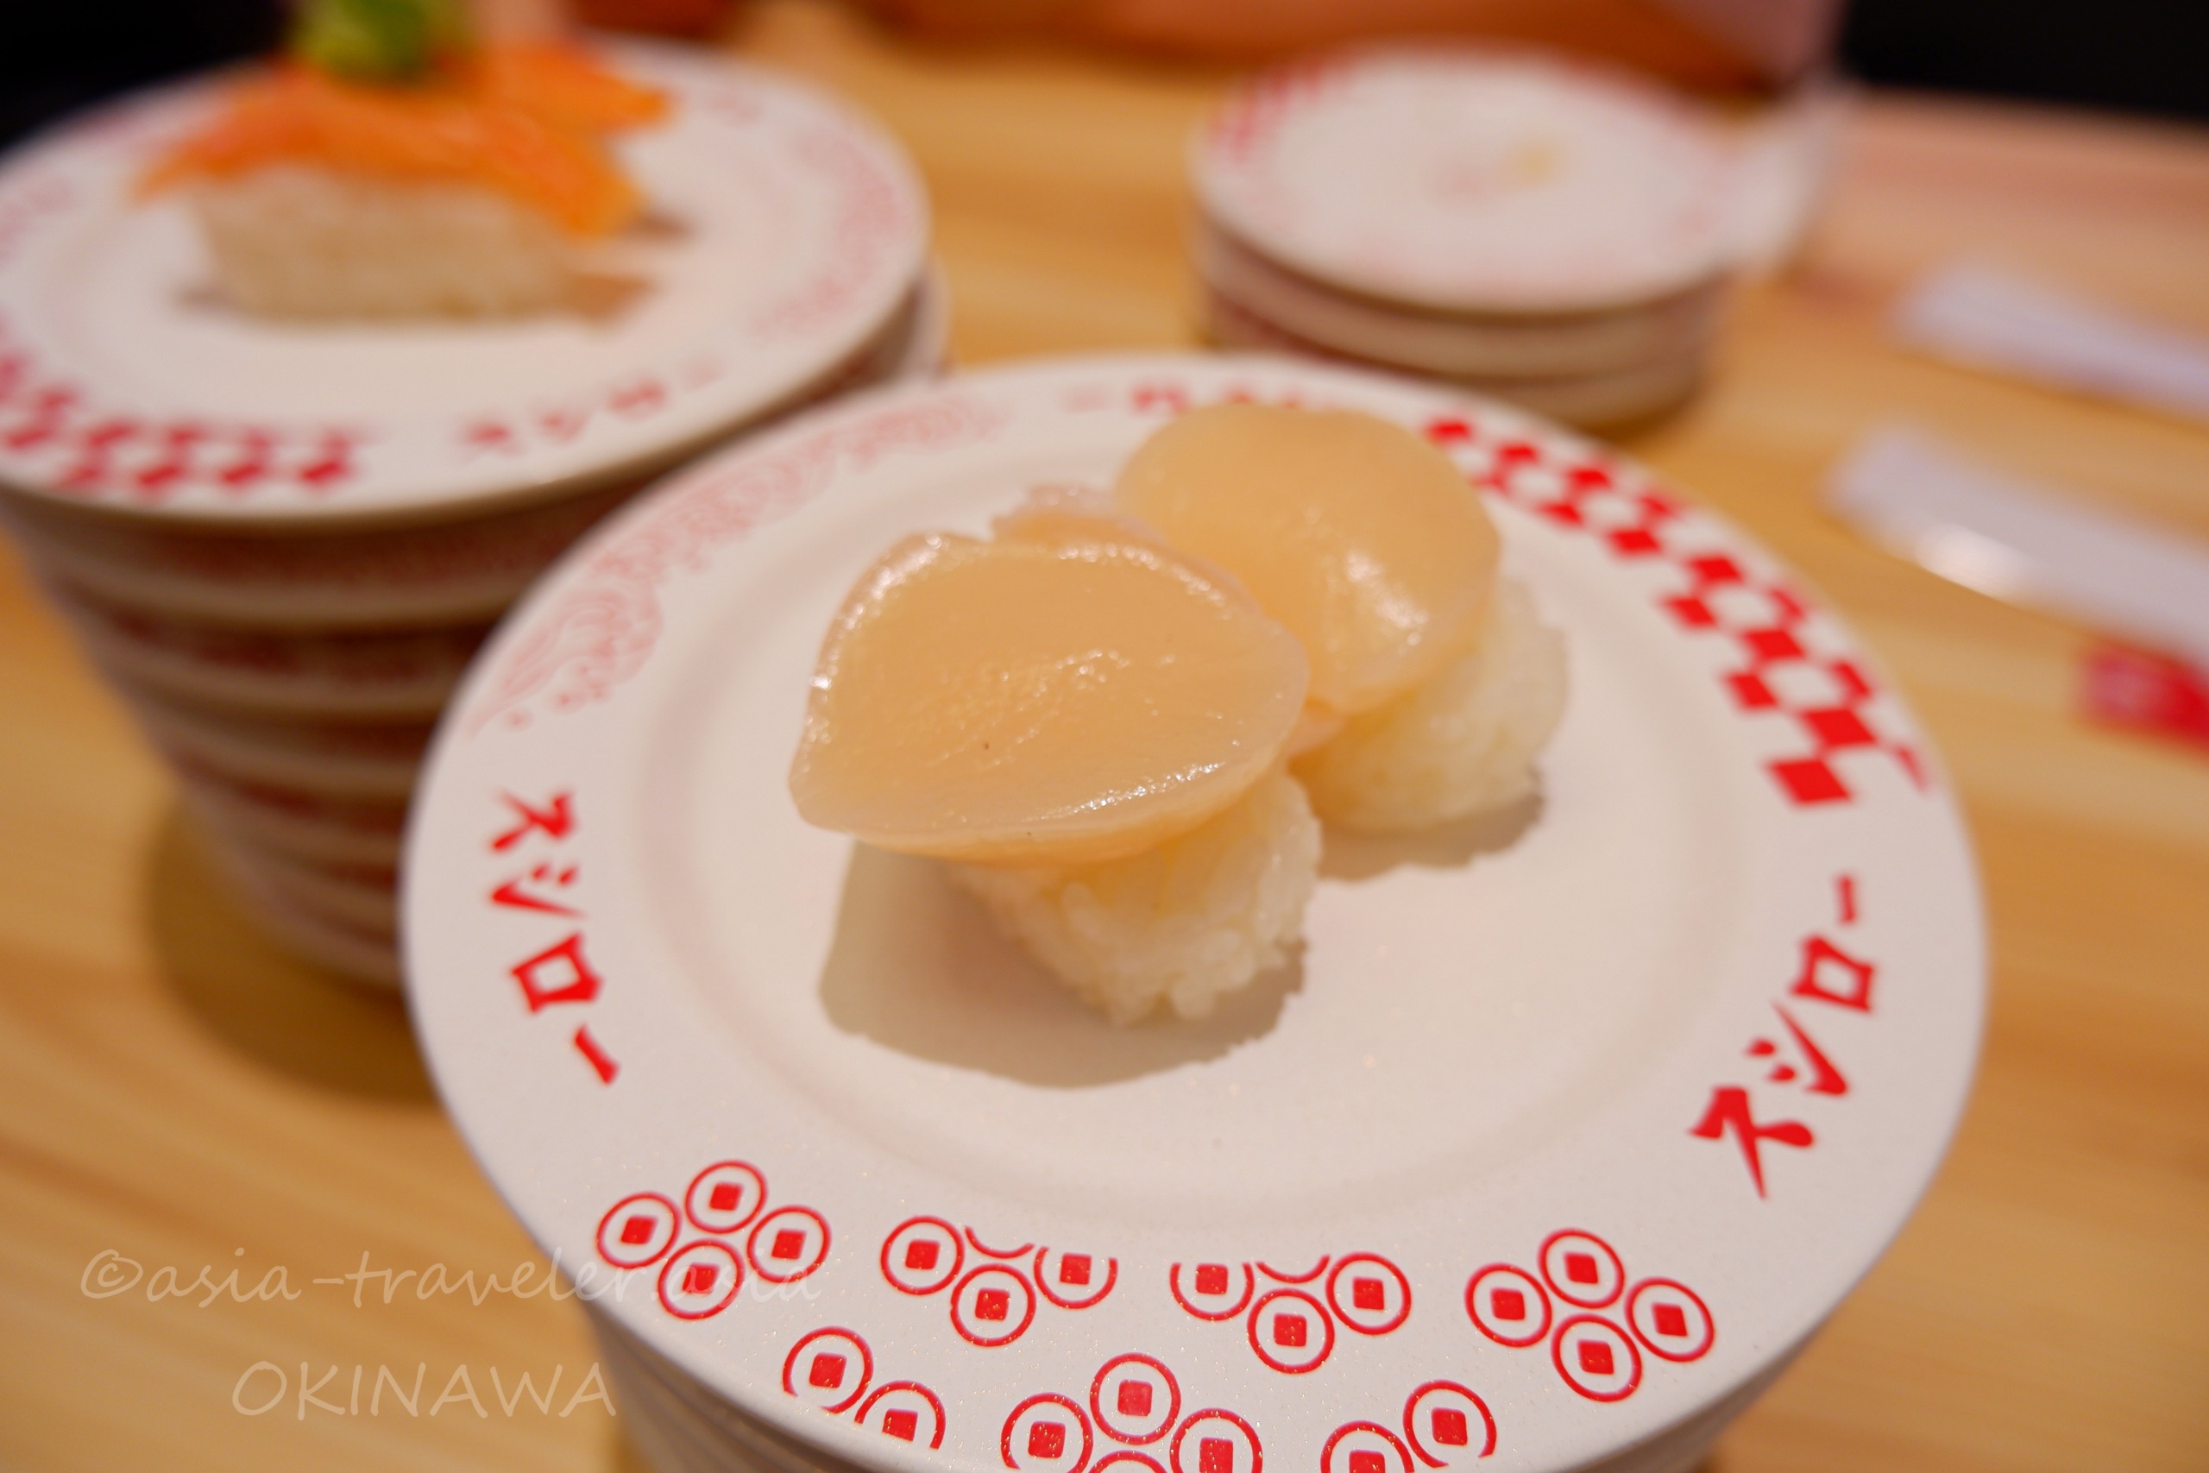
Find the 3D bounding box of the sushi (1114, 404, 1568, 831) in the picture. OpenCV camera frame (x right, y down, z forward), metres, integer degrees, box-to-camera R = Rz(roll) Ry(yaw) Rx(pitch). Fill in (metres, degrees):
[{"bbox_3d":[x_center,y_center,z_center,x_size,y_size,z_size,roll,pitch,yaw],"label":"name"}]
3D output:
[{"bbox_3d":[0.021,-0.016,0.143,0.041,0.028,0.047,-6,44,-6],"label":"sushi"}]

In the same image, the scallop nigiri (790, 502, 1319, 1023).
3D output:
[{"bbox_3d":[-0.006,-0.002,0.130,0.043,0.027,0.048,-10,44,-10],"label":"scallop nigiri"}]

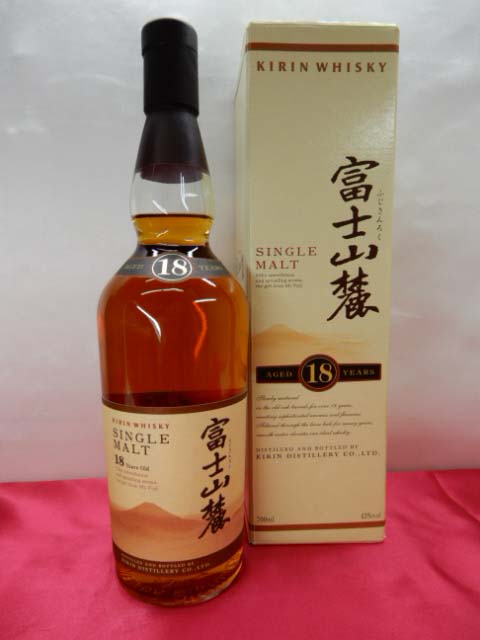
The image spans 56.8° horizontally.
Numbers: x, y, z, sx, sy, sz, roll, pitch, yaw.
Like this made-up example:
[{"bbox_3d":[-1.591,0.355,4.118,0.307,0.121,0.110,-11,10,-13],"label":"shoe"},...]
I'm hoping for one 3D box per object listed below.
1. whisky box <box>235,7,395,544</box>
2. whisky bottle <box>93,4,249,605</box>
[{"bbox_3d":[0.045,-0.017,0.311,0.087,0.306,0.094,-1,5,-4],"label":"whisky box"},{"bbox_3d":[-0.037,-0.004,0.244,0.081,0.294,0.081,-1,5,-9],"label":"whisky bottle"}]

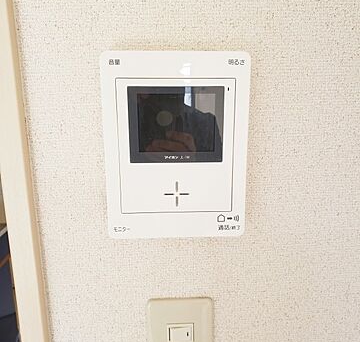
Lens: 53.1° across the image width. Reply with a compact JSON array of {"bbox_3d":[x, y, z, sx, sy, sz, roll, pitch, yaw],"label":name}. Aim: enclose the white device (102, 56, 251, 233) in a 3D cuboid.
[{"bbox_3d":[-0.003,-0.020,0.329,0.128,0.167,0.023,-1,12,-2],"label":"white device"}]

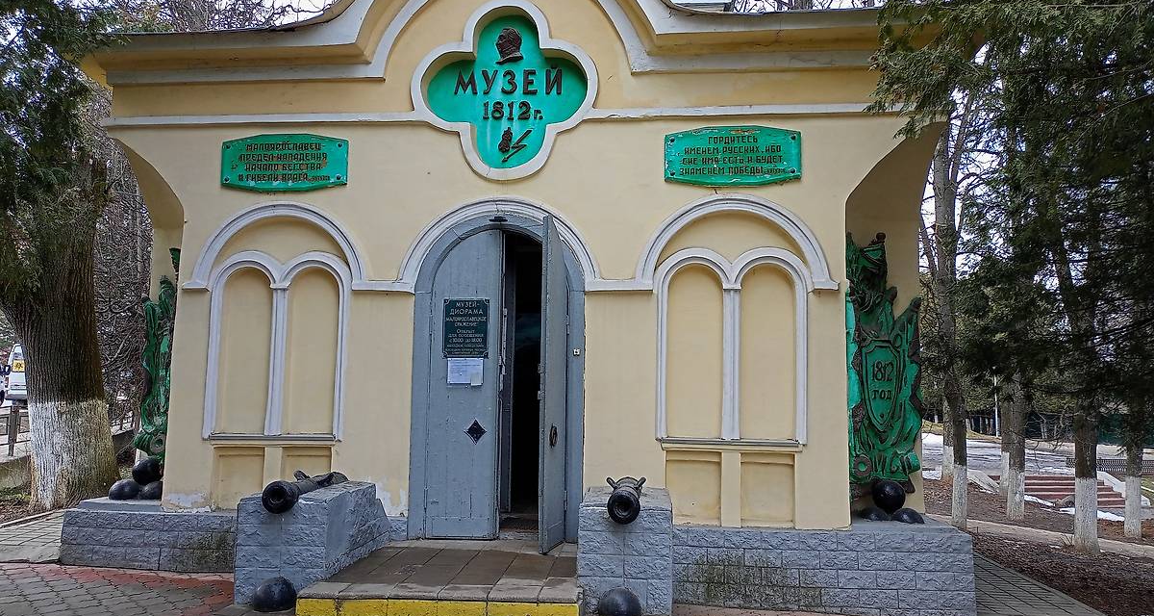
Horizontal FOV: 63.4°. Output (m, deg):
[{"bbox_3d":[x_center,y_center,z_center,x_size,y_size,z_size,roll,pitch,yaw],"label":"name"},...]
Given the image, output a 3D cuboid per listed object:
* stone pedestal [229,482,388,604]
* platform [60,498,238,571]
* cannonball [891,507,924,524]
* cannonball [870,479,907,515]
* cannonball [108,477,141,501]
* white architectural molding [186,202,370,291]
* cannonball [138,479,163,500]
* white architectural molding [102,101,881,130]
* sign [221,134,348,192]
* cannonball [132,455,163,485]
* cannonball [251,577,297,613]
[{"bbox_3d":[-1.847,1.631,6.722,0.590,0.665,1.500,0,-6,5],"label":"stone pedestal"},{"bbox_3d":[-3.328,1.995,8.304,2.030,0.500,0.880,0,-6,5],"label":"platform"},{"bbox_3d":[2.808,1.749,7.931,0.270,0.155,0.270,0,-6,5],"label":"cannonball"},{"bbox_3d":[2.545,1.533,7.611,0.272,0.272,0.272,0,-4,5],"label":"cannonball"},{"bbox_3d":[-4.187,1.675,8.642,0.270,0.195,0.270,0,-6,5],"label":"cannonball"},{"bbox_3d":[-2.573,-0.529,8.069,1.635,0.775,0.110,0,-7,5],"label":"white architectural molding"},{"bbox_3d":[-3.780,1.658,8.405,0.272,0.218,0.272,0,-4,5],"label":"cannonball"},{"bbox_3d":[-0.617,-1.581,7.725,6.944,0.080,0.075,0,-4,5],"label":"white architectural molding"},{"bbox_3d":[-2.585,-1.283,8.230,1.135,0.523,0.050,0,-6,5],"label":"sign"},{"bbox_3d":[-3.859,1.463,8.393,0.272,0.272,0.272,0,-4,5],"label":"cannonball"},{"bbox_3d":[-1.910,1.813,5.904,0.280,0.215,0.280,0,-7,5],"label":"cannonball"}]

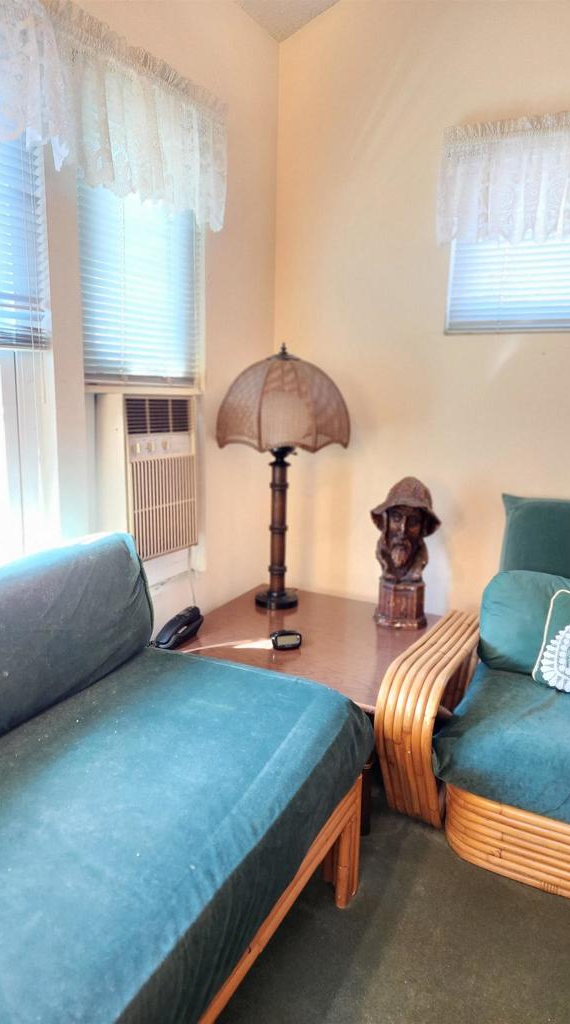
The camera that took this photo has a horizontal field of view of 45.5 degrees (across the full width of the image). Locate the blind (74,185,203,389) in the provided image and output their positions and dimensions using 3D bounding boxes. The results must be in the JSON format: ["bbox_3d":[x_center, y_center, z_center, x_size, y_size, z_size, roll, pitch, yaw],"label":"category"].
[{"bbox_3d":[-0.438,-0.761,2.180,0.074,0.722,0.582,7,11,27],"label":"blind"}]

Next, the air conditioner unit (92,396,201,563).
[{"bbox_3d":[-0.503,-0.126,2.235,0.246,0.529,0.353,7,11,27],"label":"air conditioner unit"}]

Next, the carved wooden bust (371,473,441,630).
[{"bbox_3d":[0.437,0.136,2.437,0.234,0.533,0.205,5,11,20],"label":"carved wooden bust"}]

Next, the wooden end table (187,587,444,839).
[{"bbox_3d":[0.070,0.615,2.386,0.816,0.410,0.849,7,11,27],"label":"wooden end table"}]

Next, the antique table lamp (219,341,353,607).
[{"bbox_3d":[-0.021,-0.133,2.586,0.492,0.987,0.492,1,10,0],"label":"antique table lamp"}]

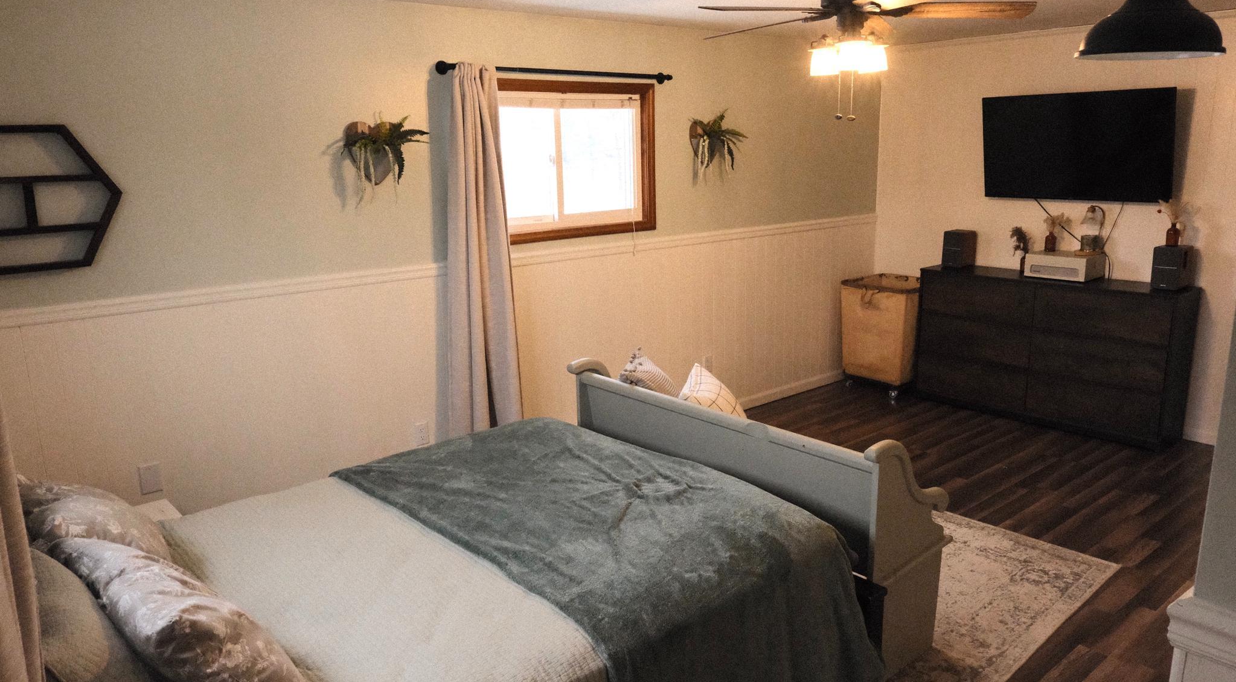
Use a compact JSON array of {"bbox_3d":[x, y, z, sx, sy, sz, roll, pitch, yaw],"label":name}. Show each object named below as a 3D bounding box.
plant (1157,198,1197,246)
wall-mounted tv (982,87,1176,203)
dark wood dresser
[{"bbox_3d":[3.155,-0.672,4.649,0.145,0.265,0.145,-12,17,-39],"label":"plant"},{"bbox_3d":[2.772,-1.178,5.040,0.060,0.645,1.115,-22,23,-35],"label":"wall-mounted tv"},{"bbox_3d":[2.708,0.050,5.241,0.430,0.890,1.480,-12,17,-38],"label":"dark wood dresser"}]

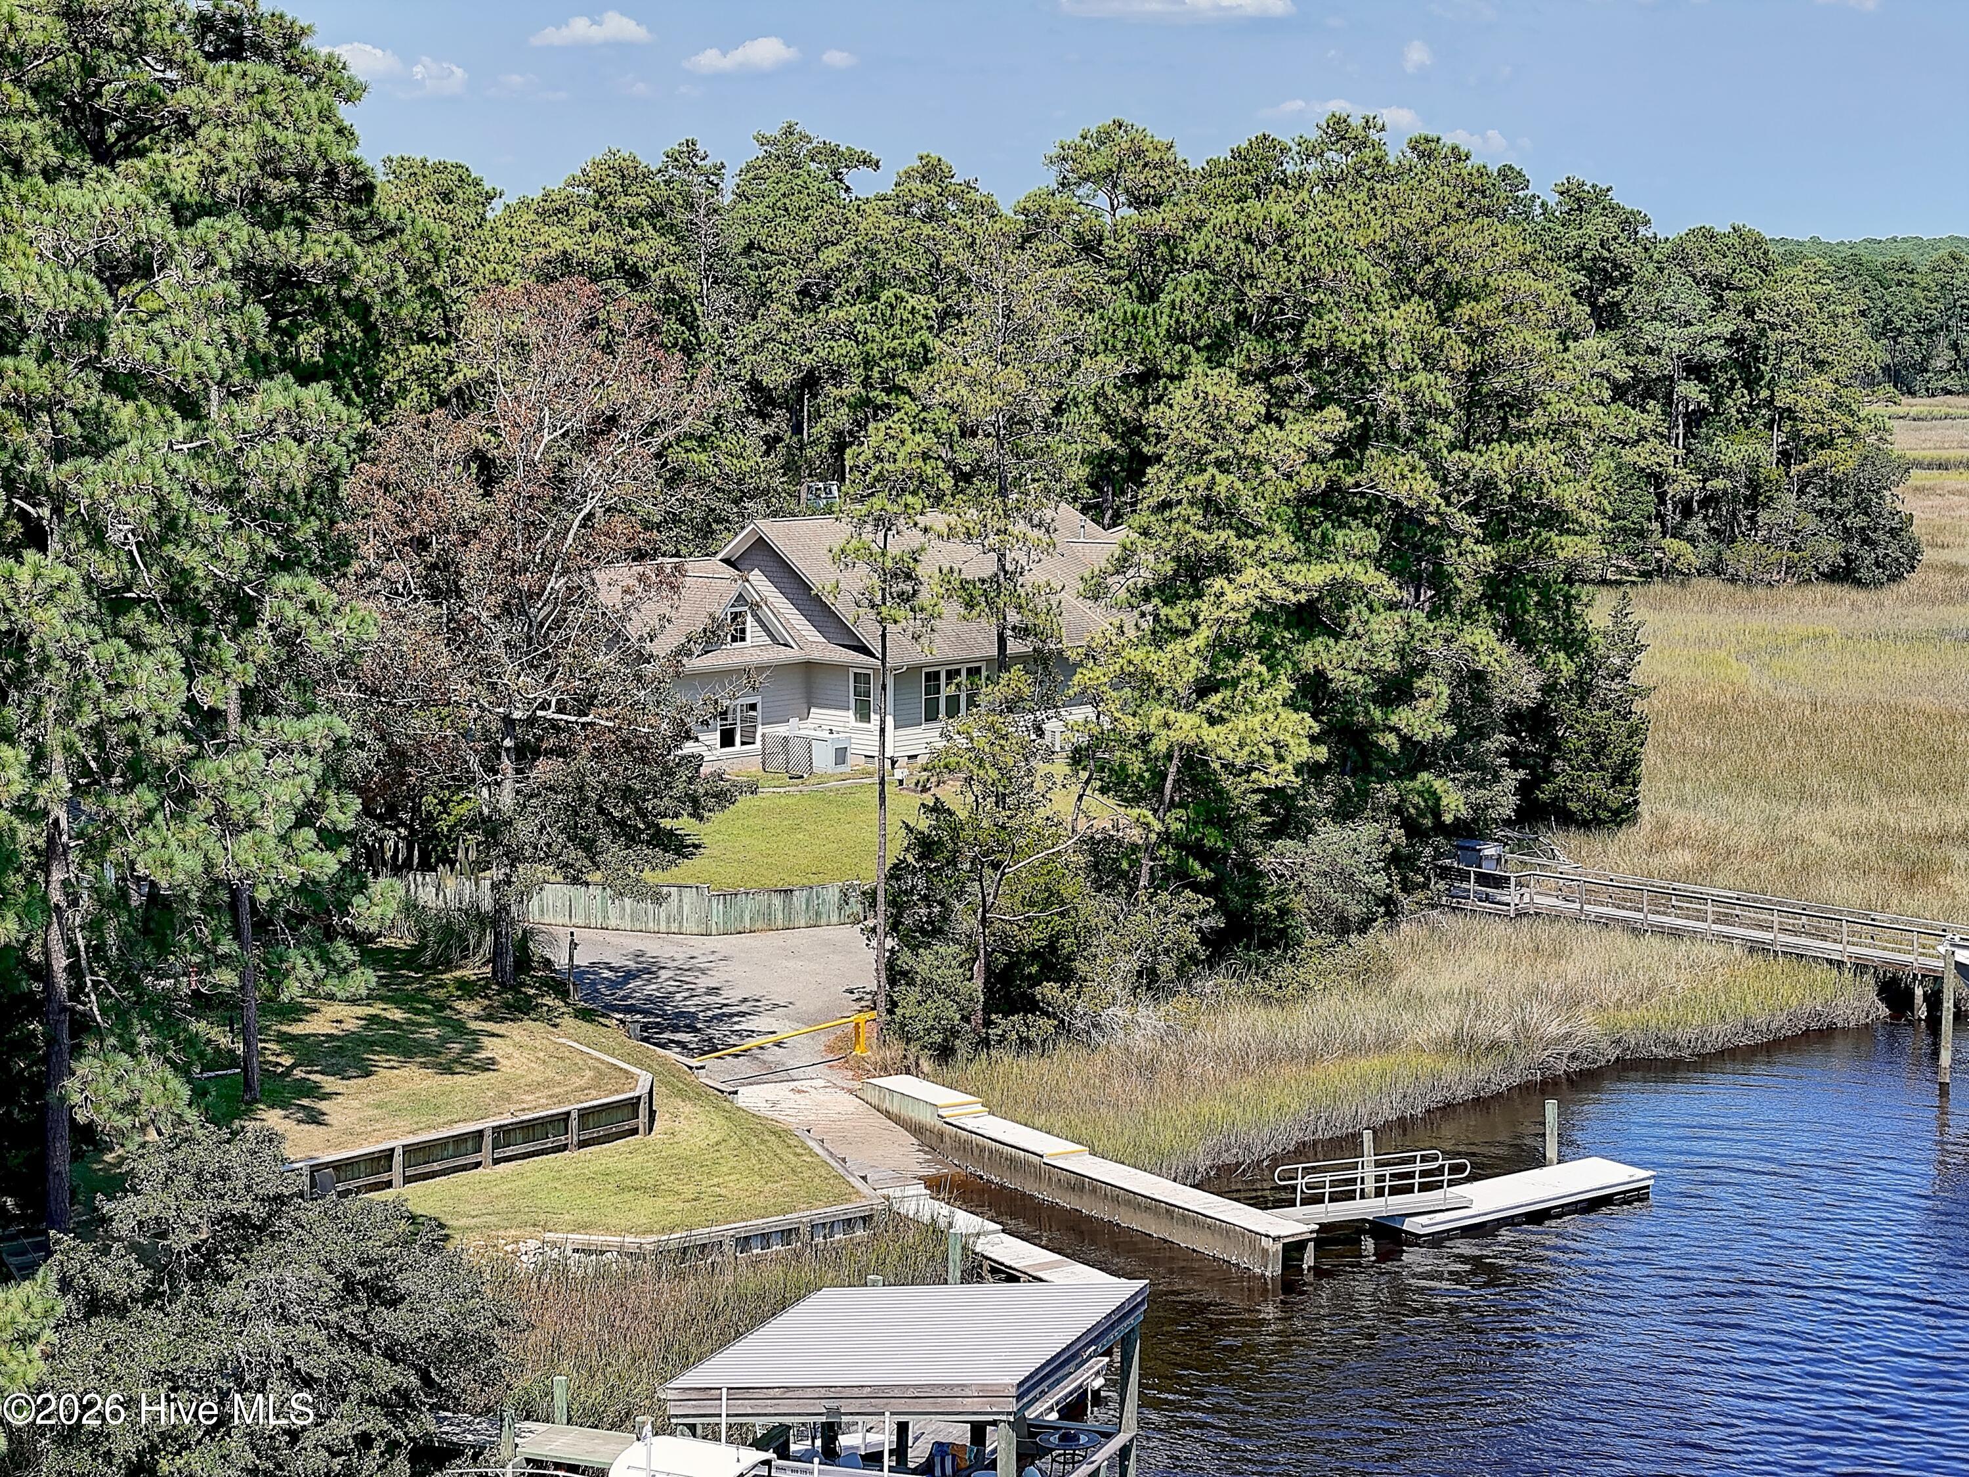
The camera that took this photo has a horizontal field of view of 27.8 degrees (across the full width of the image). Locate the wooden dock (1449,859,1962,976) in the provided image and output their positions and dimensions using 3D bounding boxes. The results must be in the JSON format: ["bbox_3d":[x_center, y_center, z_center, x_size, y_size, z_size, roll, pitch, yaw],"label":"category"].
[{"bbox_3d":[22.494,5.402,120.412,2.192,1.233,20.372,-6,10,-42],"label":"wooden dock"}]

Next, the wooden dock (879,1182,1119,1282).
[{"bbox_3d":[0.373,12.227,93.569,1.500,1.250,9.200,-5,9,-33],"label":"wooden dock"}]

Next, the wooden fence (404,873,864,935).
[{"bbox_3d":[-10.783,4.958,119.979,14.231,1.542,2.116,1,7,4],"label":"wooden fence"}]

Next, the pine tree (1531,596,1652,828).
[{"bbox_3d":[22.690,-1.247,148.331,4.440,8.596,4.218,0,7,0],"label":"pine tree"}]

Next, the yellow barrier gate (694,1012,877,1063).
[{"bbox_3d":[-5.039,7.933,101.126,0.250,1.150,6.671,6,9,39],"label":"yellow barrier gate"}]

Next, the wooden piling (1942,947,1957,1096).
[{"bbox_3d":[25.490,7.464,105.452,0.264,3.860,0.264,0,7,0],"label":"wooden piling"}]

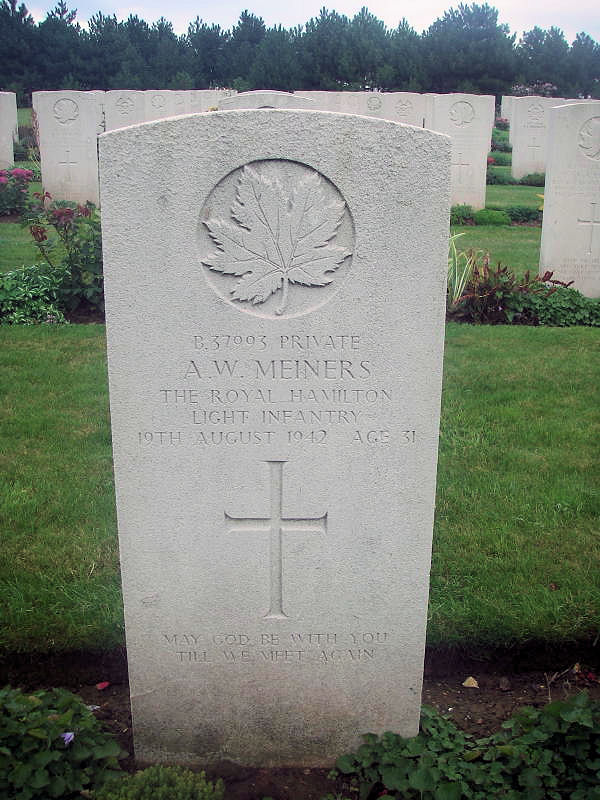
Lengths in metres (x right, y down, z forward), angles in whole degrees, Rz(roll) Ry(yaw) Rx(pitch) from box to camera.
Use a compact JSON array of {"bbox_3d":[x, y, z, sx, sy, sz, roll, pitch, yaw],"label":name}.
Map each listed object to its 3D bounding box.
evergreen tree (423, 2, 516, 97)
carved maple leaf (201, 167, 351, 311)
[{"bbox_3d":[8.492,-17.310,44.000,4.700,5.200,4.500,0,17,0],"label":"evergreen tree"},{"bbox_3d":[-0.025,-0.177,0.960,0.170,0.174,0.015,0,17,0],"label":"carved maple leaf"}]

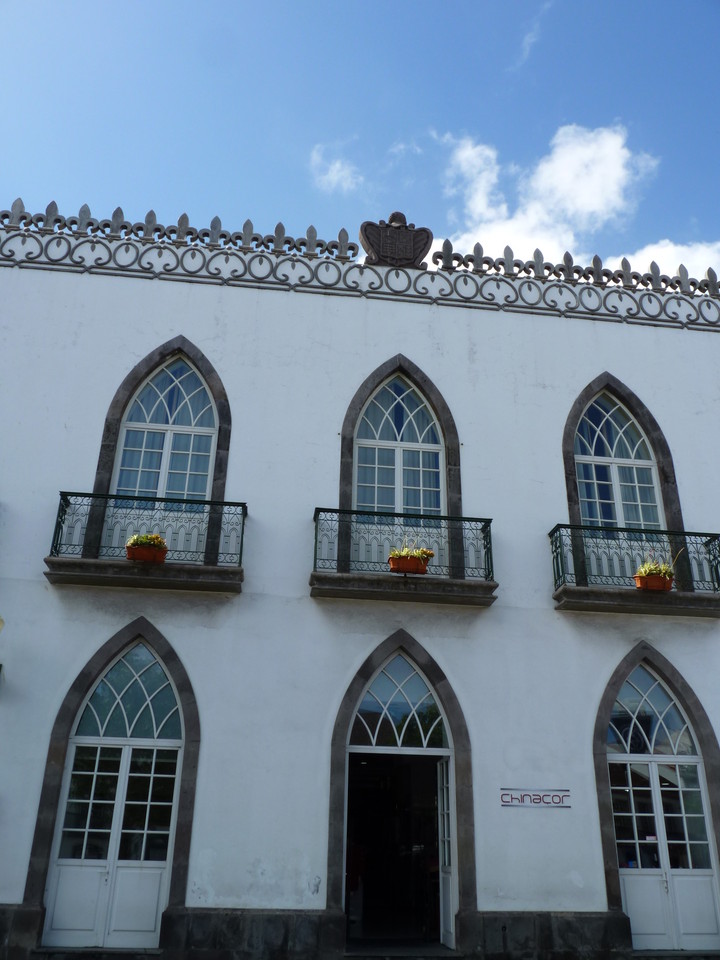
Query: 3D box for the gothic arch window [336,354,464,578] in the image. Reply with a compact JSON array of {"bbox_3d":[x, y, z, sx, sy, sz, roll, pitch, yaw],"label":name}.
[{"bbox_3d":[0.690,-0.348,13.302,2.053,4.200,0.269,4,-25,-6],"label":"gothic arch window"}]

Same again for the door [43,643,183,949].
[{"bbox_3d":[-3.311,4.209,10.849,1.544,3.996,0.211,4,-25,-6],"label":"door"}]

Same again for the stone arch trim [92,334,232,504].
[{"bbox_3d":[-3.196,-0.684,12.940,2.047,4.048,0.234,4,-25,-6],"label":"stone arch trim"}]

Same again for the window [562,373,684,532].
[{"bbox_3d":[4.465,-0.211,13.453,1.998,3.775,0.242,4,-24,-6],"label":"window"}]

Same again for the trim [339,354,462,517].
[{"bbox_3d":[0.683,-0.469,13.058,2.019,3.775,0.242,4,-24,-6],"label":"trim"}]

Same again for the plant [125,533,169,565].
[{"bbox_3d":[-3.155,1.027,11.504,0.585,0.445,0.234,4,-25,-6],"label":"plant"}]

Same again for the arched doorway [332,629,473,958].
[{"bbox_3d":[0.593,3.999,11.075,2.024,3.739,0.242,4,-24,-6],"label":"arched doorway"}]

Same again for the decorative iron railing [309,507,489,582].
[{"bbox_3d":[0.659,1.085,11.977,2.743,0.989,0.540,4,-24,-6],"label":"decorative iron railing"}]

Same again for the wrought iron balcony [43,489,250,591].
[{"bbox_3d":[-3.093,0.997,11.479,2.783,1.380,0.598,4,-24,-6],"label":"wrought iron balcony"}]

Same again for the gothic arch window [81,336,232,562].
[{"bbox_3d":[-3.118,-0.591,12.600,2.003,4.074,0.242,4,-24,-6],"label":"gothic arch window"}]

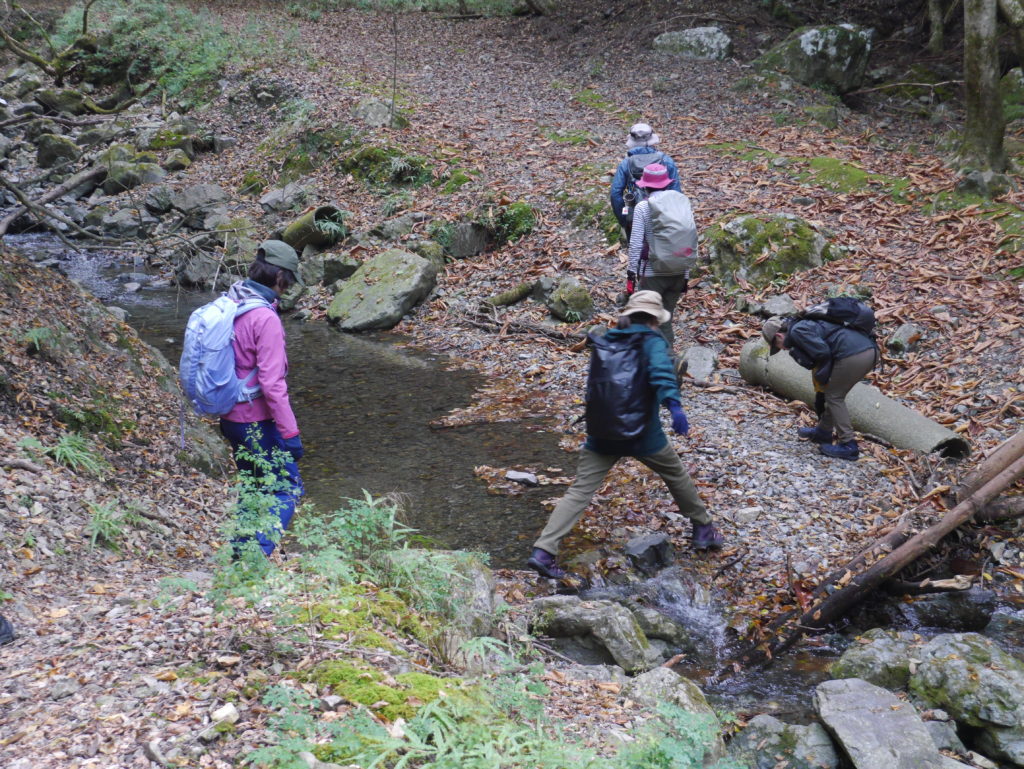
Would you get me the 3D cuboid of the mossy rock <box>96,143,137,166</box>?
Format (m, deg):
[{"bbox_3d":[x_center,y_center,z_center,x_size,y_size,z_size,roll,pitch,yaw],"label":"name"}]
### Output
[{"bbox_3d":[-4.900,-2.837,22.000,0.500,0.340,0.420,-3,15,-12],"label":"mossy rock"}]

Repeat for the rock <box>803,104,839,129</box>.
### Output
[{"bbox_3d":[3.857,-3.352,22.200,0.430,0.267,0.380,2,13,10],"label":"rock"}]

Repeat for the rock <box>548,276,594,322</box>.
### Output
[{"bbox_3d":[0.491,-0.713,14.900,0.400,0.330,0.360,0,15,2],"label":"rock"}]

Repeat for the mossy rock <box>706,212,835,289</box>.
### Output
[{"bbox_3d":[2.370,-1.239,16.300,1.117,0.559,0.850,2,13,8],"label":"mossy rock"}]

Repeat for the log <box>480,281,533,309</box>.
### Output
[{"bbox_3d":[-0.014,-0.813,16.025,0.110,0.100,0.715,9,19,35],"label":"log"}]

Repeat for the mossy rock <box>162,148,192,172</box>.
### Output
[{"bbox_3d":[-4.012,-2.687,21.300,0.360,0.260,0.320,-3,15,-10],"label":"mossy rock"}]

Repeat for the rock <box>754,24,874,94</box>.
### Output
[{"bbox_3d":[4.017,-4.301,23.500,1.520,0.850,1.150,2,15,9],"label":"rock"}]

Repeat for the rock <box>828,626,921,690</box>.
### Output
[{"bbox_3d":[1.812,1.388,8.900,0.470,0.280,0.400,3,15,12],"label":"rock"}]

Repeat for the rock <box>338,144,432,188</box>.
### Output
[{"bbox_3d":[-1.416,-2.447,19.900,1.028,0.422,0.650,-1,13,-4],"label":"rock"}]

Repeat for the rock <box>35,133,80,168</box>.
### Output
[{"bbox_3d":[-5.682,-2.925,22.200,0.570,0.420,0.460,-4,15,-14],"label":"rock"}]

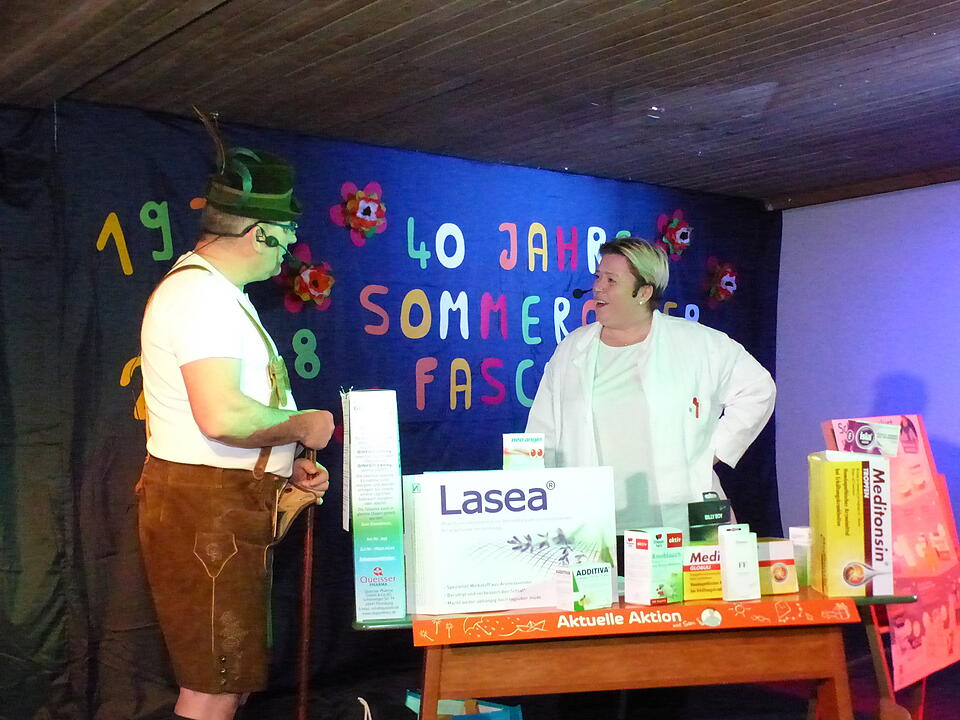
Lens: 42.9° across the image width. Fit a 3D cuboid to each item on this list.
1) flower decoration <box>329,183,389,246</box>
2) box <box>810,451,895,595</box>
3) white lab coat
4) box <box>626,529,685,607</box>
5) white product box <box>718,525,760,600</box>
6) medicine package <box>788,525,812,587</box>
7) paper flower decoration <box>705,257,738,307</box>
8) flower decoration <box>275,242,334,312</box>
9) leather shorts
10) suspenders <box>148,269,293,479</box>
[{"bbox_3d":[-0.533,-0.638,5.312,0.270,0.280,0.080,1,-3,-39],"label":"flower decoration"},{"bbox_3d":[0.875,0.389,2.893,0.148,0.318,0.165,-2,-3,3],"label":"box"},{"bbox_3d":[0.474,0.253,3.343,0.610,0.800,0.370,-3,-3,28],"label":"white lab coat"},{"bbox_3d":[0.402,0.476,2.838,0.105,0.170,0.082,0,-4,-37],"label":"box"},{"bbox_3d":[0.598,0.466,2.817,0.082,0.168,0.046,-1,-3,-12],"label":"white product box"},{"bbox_3d":[0.775,0.468,2.924,0.060,0.142,0.045,-2,-2,5],"label":"medicine package"},{"bbox_3d":[1.356,-0.441,6.851,0.260,0.280,0.080,1,-3,-39],"label":"paper flower decoration"},{"bbox_3d":[-0.666,-0.310,4.646,0.270,0.265,0.080,1,-4,-43],"label":"flower decoration"},{"bbox_3d":[-0.686,0.546,3.120,0.350,0.585,0.410,-1,-3,-12],"label":"leather shorts"},{"bbox_3d":[-0.647,0.026,3.020,0.360,0.530,0.350,-2,-3,0],"label":"suspenders"}]

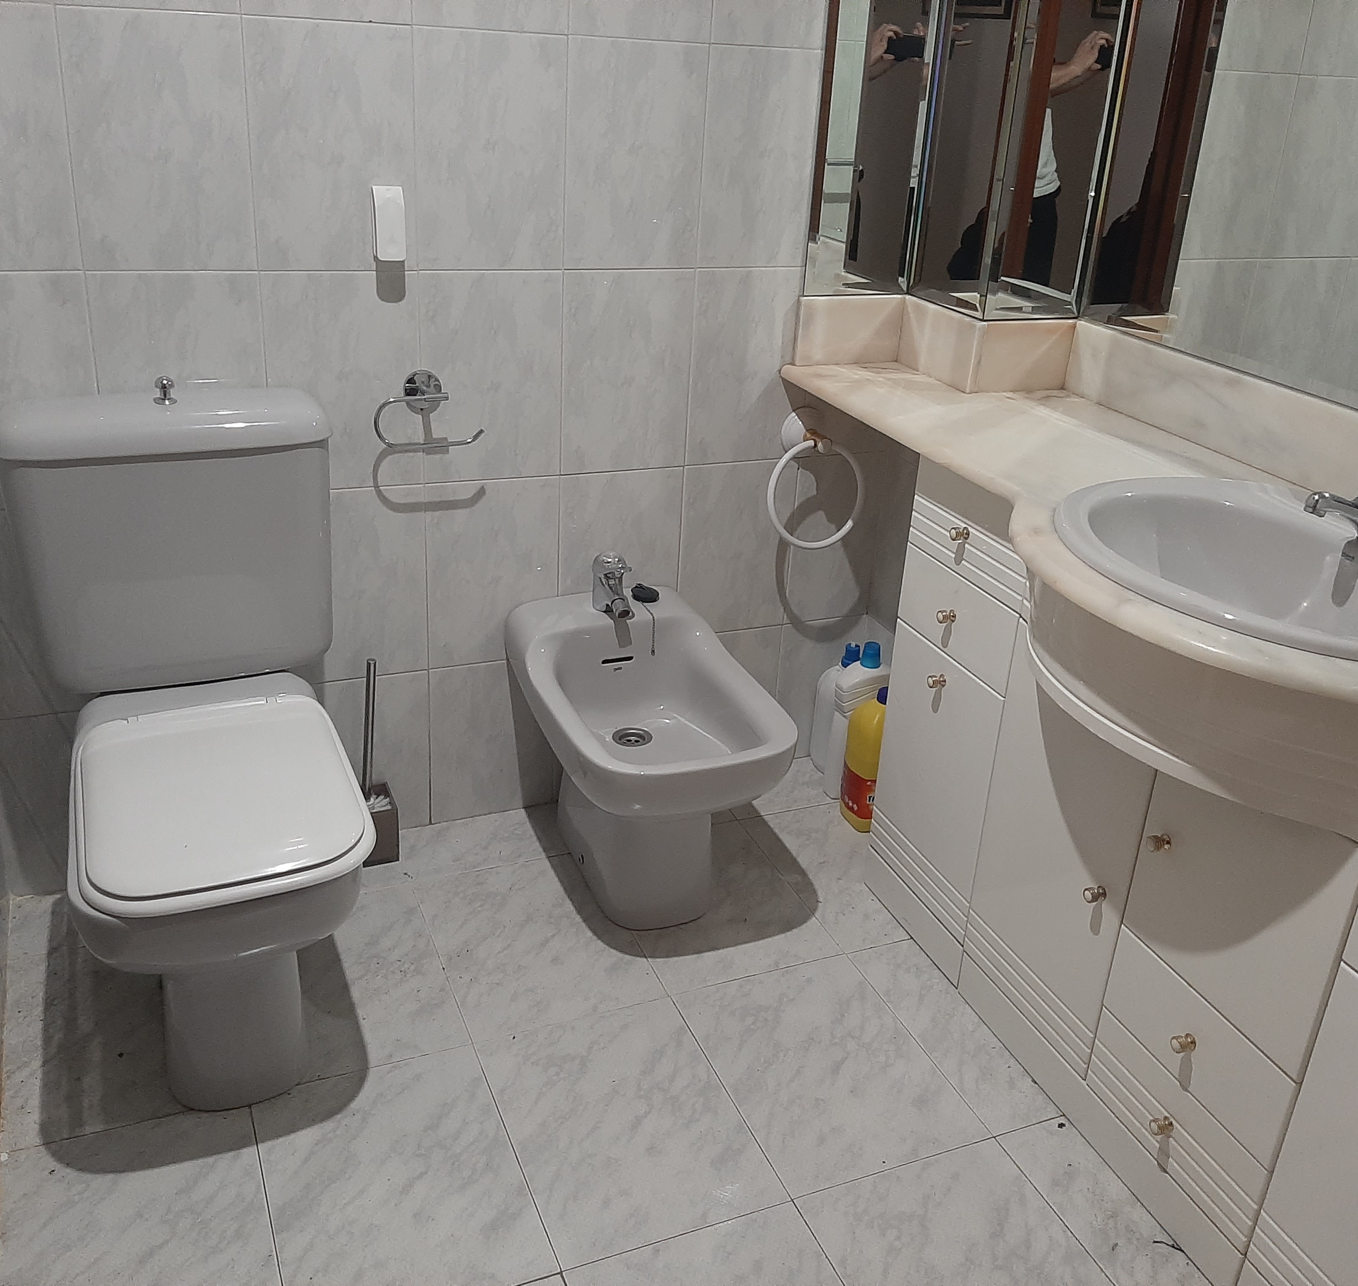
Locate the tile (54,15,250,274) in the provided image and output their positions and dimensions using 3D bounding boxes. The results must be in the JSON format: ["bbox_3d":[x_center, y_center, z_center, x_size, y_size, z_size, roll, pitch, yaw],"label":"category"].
[{"bbox_3d":[-0.691,-0.663,1.719,0.228,0.331,0.010,-8,27,-23],"label":"tile"}]

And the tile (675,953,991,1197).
[{"bbox_3d":[0.205,0.602,1.836,0.304,0.010,0.401,-7,27,-22],"label":"tile"}]

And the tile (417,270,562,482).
[{"bbox_3d":[-0.292,-0.414,2.011,0.225,0.327,0.010,-7,27,-22],"label":"tile"}]

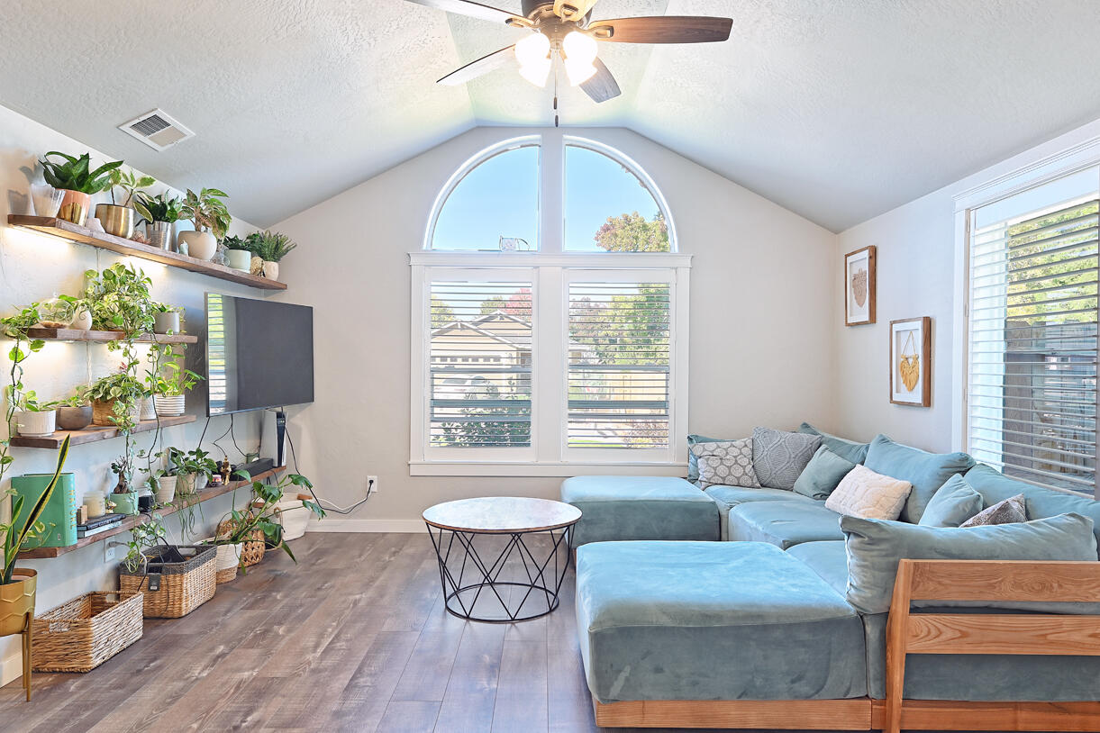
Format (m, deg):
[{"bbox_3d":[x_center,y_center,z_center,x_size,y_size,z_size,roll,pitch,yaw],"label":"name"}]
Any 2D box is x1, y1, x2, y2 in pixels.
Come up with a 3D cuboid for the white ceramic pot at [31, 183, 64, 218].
[{"bbox_3d":[-2.148,-0.697,3.010,0.120,0.150,0.120,0,0,0],"label":"white ceramic pot"}]

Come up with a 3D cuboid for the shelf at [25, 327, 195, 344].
[{"bbox_3d":[-2.150,-0.144,3.500,0.200,0.042,1.120,0,0,1],"label":"shelf"}]

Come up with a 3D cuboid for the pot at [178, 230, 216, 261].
[{"bbox_3d":[-1.990,-0.682,3.970,0.198,0.163,0.198,0,0,0],"label":"pot"}]

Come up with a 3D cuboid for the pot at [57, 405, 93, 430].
[{"bbox_3d":[-2.034,0.223,3.004,0.135,0.104,0.135,0,0,0],"label":"pot"}]

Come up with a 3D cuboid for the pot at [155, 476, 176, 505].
[{"bbox_3d":[-2.157,0.693,3.950,0.098,0.138,0.098,0,0,0],"label":"pot"}]

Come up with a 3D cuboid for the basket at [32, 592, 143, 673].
[{"bbox_3d":[-2.007,1.149,3.073,0.240,0.207,0.380,0,0,0],"label":"basket"}]

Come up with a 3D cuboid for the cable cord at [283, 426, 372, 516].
[{"bbox_3d":[-1.675,0.775,5.300,0.600,0.680,0.200,0,0,1],"label":"cable cord"}]

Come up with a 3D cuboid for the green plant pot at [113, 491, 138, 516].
[{"bbox_3d":[-2.047,0.661,3.380,0.115,0.112,0.115,0,0,0],"label":"green plant pot"}]

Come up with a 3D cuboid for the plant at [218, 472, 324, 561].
[{"bbox_3d":[-1.661,0.898,4.180,0.550,0.540,0.500,0,0,1],"label":"plant"}]

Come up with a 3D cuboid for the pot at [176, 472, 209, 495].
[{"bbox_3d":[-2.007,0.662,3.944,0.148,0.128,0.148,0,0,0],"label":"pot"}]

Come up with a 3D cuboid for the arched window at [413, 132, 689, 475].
[{"bbox_3d":[0.004,-0.478,5.420,2.140,2.640,0.120,0,0,1],"label":"arched window"}]

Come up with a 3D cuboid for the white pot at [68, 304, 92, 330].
[{"bbox_3d":[-1.995,-0.207,2.990,0.084,0.119,0.084,0,0,0],"label":"white pot"}]

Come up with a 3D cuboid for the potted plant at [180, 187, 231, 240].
[{"bbox_3d":[-1.966,-0.873,4.015,0.247,0.276,0.247,0,0,0],"label":"potted plant"}]

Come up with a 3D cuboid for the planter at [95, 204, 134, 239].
[{"bbox_3d":[-2.019,-0.669,3.260,0.152,0.144,0.152,0,0,1],"label":"planter"}]

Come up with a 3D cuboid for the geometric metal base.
[{"bbox_3d":[-0.262,1.063,3.885,0.815,0.460,0.815,0,0,1],"label":"geometric metal base"}]

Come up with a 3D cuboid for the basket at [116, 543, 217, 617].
[{"bbox_3d":[-1.927,1.083,3.570,0.305,0.266,0.335,0,0,1],"label":"basket"}]

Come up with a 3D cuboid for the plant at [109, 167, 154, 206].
[{"bbox_3d":[-1.972,-0.844,3.315,0.187,0.173,0.187,0,0,0],"label":"plant"}]

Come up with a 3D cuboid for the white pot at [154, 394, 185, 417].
[{"bbox_3d":[-2.022,0.206,3.740,0.136,0.114,0.136,0,0,0],"label":"white pot"}]

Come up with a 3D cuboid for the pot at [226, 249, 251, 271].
[{"bbox_3d":[-2.007,-0.675,4.529,0.148,0.140,0.148,0,0,0],"label":"pot"}]

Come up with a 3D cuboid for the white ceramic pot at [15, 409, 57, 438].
[{"bbox_3d":[-2.058,0.231,2.822,0.126,0.106,0.126,0,0,0],"label":"white ceramic pot"}]

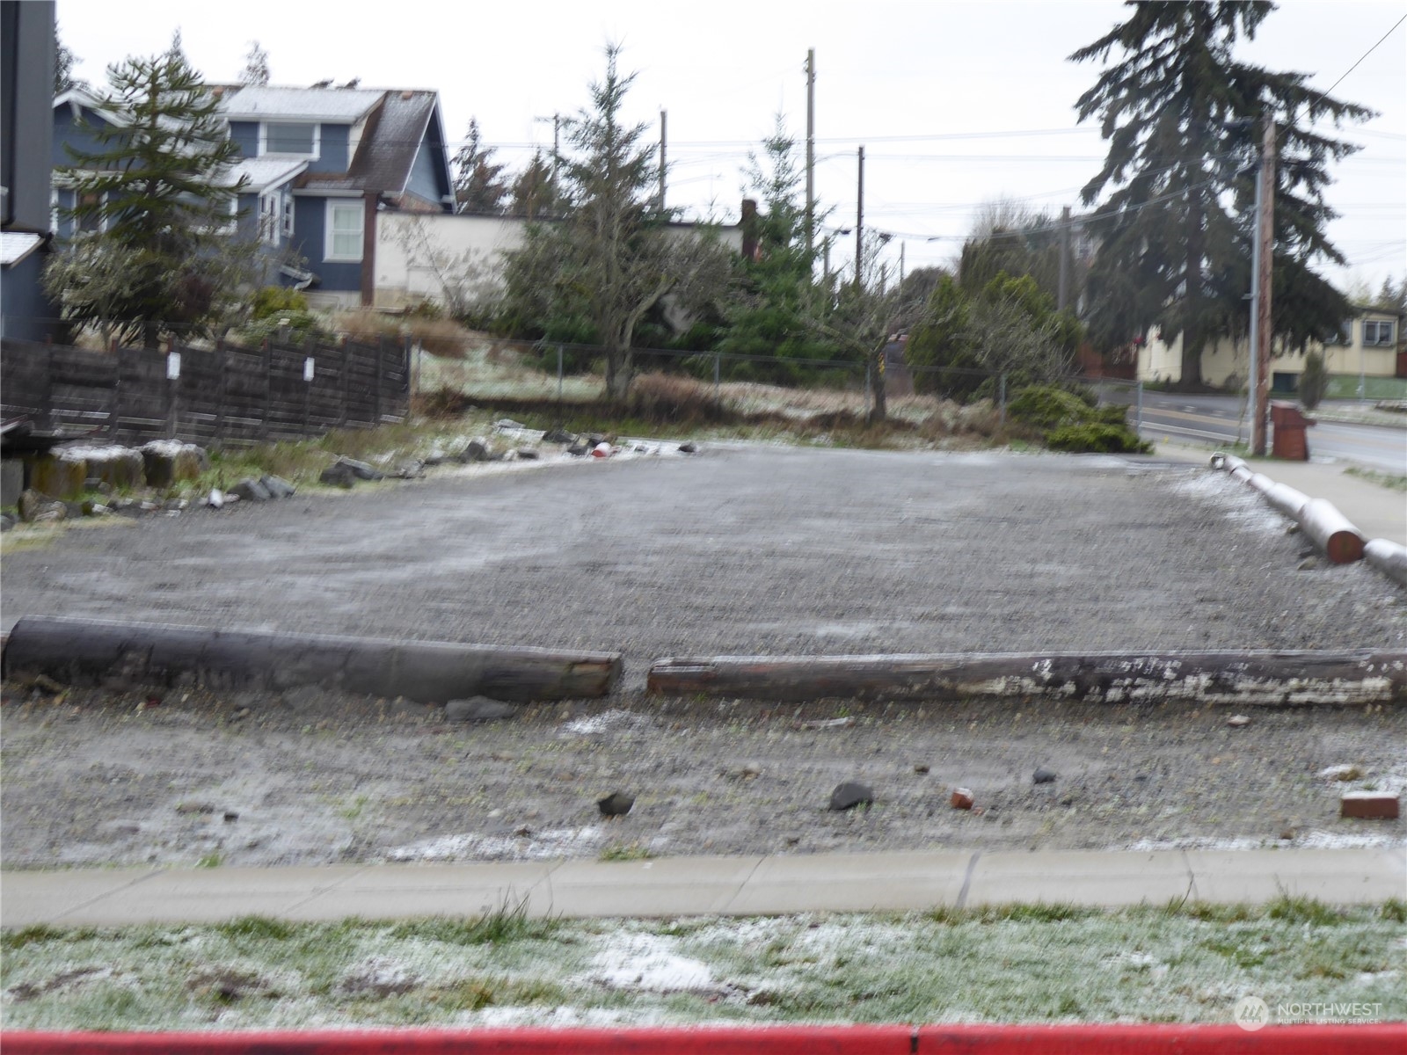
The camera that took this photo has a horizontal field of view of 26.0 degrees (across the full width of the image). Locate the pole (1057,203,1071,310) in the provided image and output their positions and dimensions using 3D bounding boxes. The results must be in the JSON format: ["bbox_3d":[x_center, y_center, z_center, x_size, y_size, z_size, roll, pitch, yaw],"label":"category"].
[{"bbox_3d":[13.539,-8.604,115.000,0.280,7.200,0.280,2,1,0],"label":"pole"}]

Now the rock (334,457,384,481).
[{"bbox_3d":[-4.988,-0.845,44.200,0.750,0.340,0.500,2,3,-6],"label":"rock"}]

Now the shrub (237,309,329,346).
[{"bbox_3d":[-8.827,-4.073,64.000,1.950,1.100,1.700,1,1,0],"label":"shrub"}]

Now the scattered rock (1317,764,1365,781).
[{"bbox_3d":[2.382,0.919,11.400,0.170,0.065,0.125,1,1,0],"label":"scattered rock"}]

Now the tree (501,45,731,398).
[{"bbox_3d":[-1.734,-6.076,60.500,4.500,7.100,4.300,2,3,-2],"label":"tree"}]

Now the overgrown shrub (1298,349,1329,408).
[{"bbox_3d":[17.411,-4.204,87.000,0.850,1.680,0.820,1,1,0],"label":"overgrown shrub"}]

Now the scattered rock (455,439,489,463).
[{"bbox_3d":[-3.588,-1.182,47.500,0.500,0.350,0.420,1,1,0],"label":"scattered rock"}]

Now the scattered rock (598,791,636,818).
[{"bbox_3d":[-0.318,1.011,11.100,0.135,0.088,0.115,2,2,7],"label":"scattered rock"}]

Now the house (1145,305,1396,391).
[{"bbox_3d":[25.268,-8.077,137.000,11.000,3.600,8.000,2,2,7],"label":"house"}]

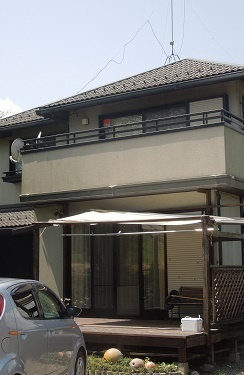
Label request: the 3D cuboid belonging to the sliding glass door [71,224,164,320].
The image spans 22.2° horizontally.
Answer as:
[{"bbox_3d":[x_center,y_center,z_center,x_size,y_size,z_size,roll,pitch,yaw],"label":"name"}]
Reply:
[{"bbox_3d":[-0.134,1.799,14.103,2.630,2.120,0.100,-5,-9,32],"label":"sliding glass door"}]

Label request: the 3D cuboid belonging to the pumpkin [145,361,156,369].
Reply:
[{"bbox_3d":[0.427,2.656,9.300,0.155,0.125,0.155,-1,-8,0],"label":"pumpkin"}]

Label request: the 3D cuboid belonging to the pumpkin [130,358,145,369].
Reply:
[{"bbox_3d":[0.229,2.635,9.300,0.200,0.155,0.200,-1,-8,0],"label":"pumpkin"}]

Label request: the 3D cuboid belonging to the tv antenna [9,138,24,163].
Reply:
[{"bbox_3d":[-2.516,-0.888,14.899,0.250,0.520,0.460,-5,-9,29],"label":"tv antenna"}]

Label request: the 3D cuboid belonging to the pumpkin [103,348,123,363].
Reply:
[{"bbox_3d":[-0.143,2.675,9.900,0.280,0.220,0.280,-1,-8,0],"label":"pumpkin"}]

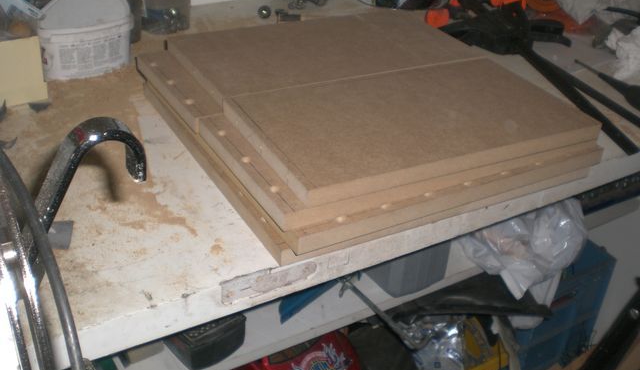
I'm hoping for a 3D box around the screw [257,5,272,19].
[{"bbox_3d":[-0.095,-0.295,1.201,0.024,0.024,0.024,-13,36,-26],"label":"screw"}]

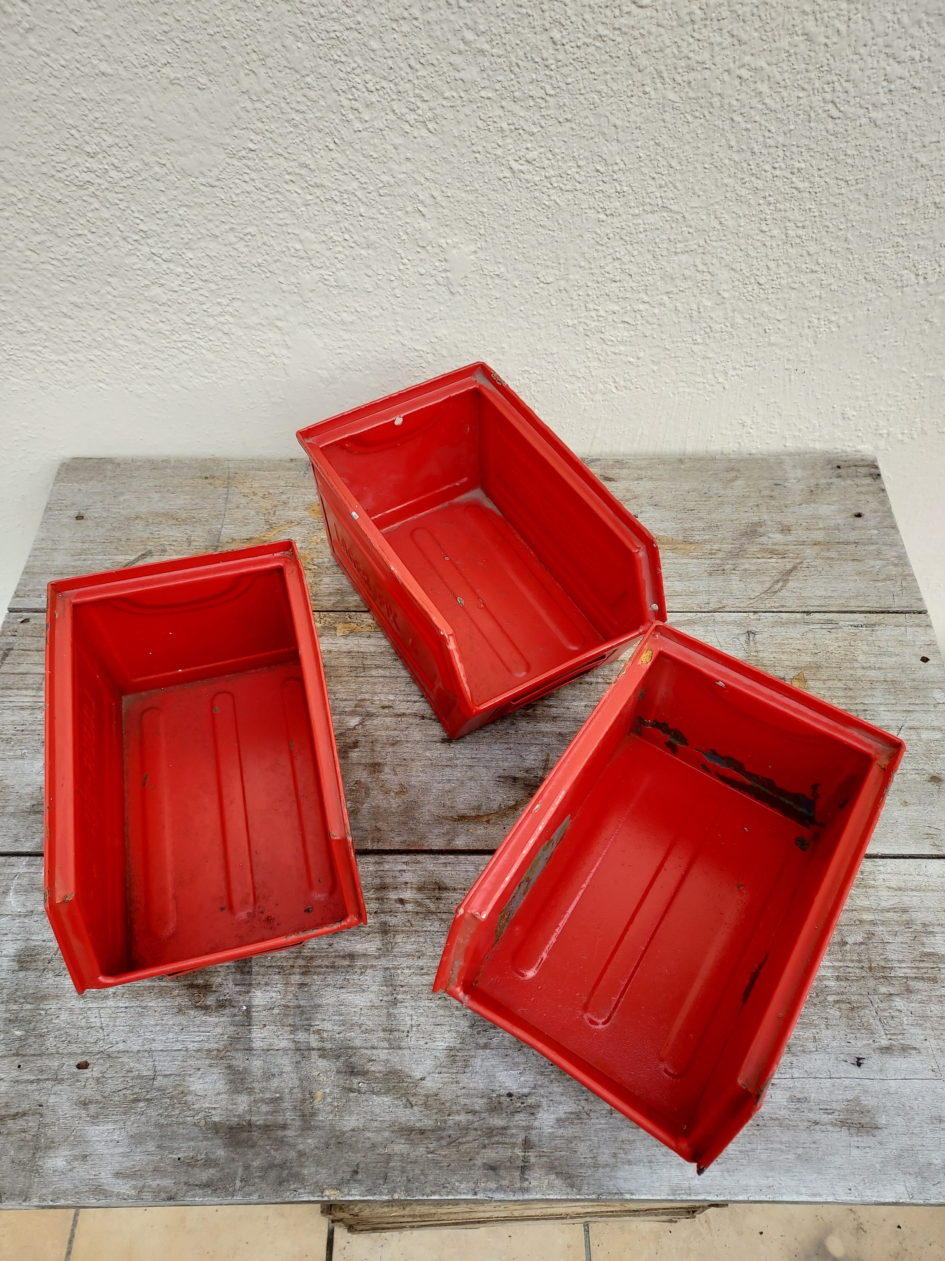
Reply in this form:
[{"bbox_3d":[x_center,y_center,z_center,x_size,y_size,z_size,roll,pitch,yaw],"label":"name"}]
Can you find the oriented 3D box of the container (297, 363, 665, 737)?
[{"bbox_3d":[0.004,-0.050,0.617,0.148,0.125,0.231,-26,59,-17],"label":"container"}]

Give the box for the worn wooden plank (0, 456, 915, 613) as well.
[{"bbox_3d":[-0.005,-0.077,0.725,0.710,0.022,0.168,0,55,0],"label":"worn wooden plank"}]

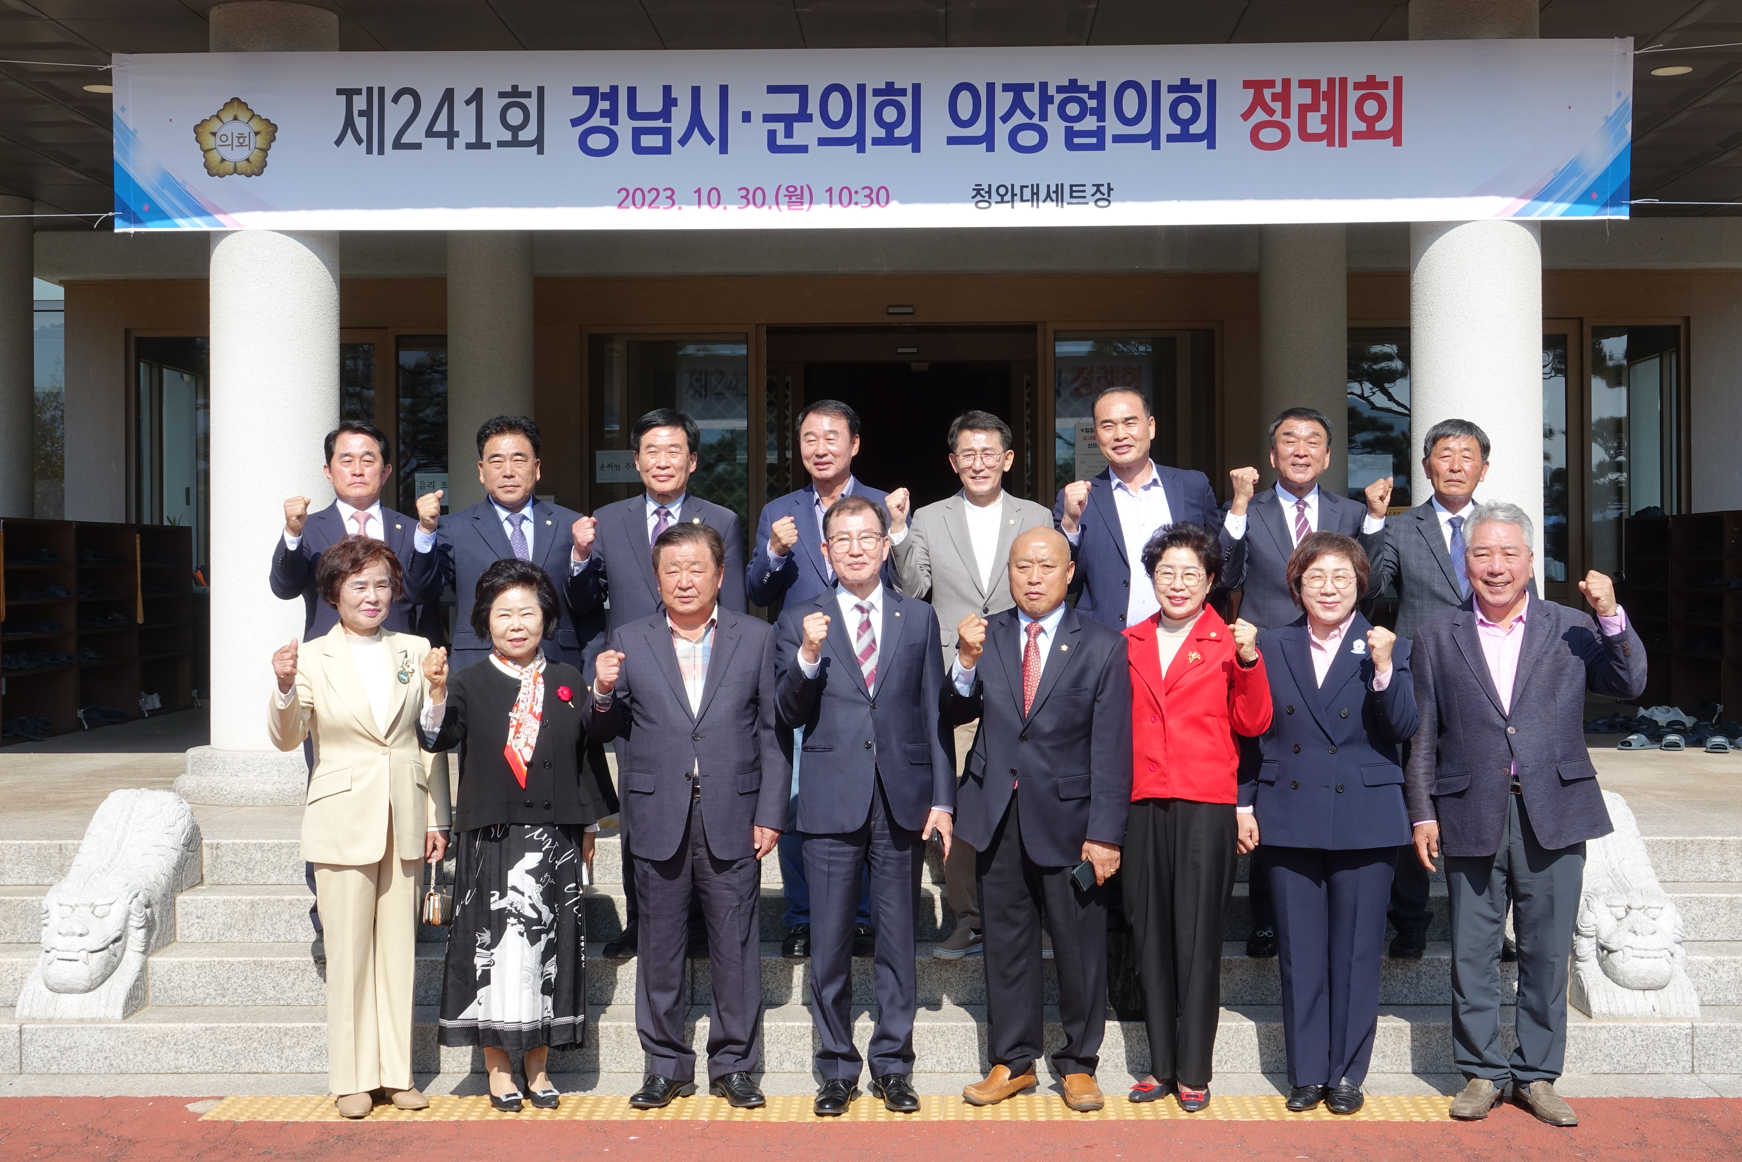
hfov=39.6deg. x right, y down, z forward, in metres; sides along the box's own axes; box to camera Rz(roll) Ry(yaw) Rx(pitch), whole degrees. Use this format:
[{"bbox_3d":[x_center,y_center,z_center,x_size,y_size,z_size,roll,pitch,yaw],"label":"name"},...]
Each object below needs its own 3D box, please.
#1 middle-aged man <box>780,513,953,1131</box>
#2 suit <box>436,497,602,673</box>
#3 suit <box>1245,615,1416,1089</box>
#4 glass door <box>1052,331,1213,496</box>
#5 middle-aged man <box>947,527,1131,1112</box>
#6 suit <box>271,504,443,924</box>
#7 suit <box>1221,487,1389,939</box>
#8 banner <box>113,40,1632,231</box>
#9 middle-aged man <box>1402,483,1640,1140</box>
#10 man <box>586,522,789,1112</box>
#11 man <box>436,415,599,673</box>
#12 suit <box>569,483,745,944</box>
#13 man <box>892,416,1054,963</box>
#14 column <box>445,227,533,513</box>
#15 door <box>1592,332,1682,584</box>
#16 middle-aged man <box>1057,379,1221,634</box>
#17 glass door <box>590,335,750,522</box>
[{"bbox_3d":[-0.019,0.622,6.830,0.503,1.728,0.430,0,0,3],"label":"middle-aged man"},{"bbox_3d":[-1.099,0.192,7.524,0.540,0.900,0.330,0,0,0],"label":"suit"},{"bbox_3d":[1.297,0.768,6.830,0.484,1.344,0.350,0,0,3],"label":"suit"},{"bbox_3d":[1.677,-0.457,15.524,1.039,2.300,0.080,0,0,1],"label":"glass door"},{"bbox_3d":[0.479,0.666,6.900,0.528,1.642,0.430,0,0,7],"label":"middle-aged man"},{"bbox_3d":[-1.625,0.435,7.630,0.541,1.378,0.360,0,0,-5],"label":"suit"},{"bbox_3d":[1.385,0.423,7.720,0.534,1.445,0.400,0,0,5],"label":"suit"},{"bbox_3d":[0.007,-1.760,9.580,6.010,0.710,0.040,-1,0,2],"label":"banner"},{"bbox_3d":[1.793,0.639,6.626,0.652,1.711,0.430,0,0,6],"label":"middle-aged man"},{"bbox_3d":[-0.524,0.660,6.900,0.578,1.654,0.430,0,0,1],"label":"man"},{"bbox_3d":[-1.140,0.326,7.650,0.564,1.706,0.410,0,0,-3],"label":"man"},{"bbox_3d":[-0.686,0.427,7.720,0.578,1.436,0.400,0,0,2],"label":"suit"},{"bbox_3d":[0.316,0.314,7.640,0.524,1.717,0.410,0,0,3],"label":"man"},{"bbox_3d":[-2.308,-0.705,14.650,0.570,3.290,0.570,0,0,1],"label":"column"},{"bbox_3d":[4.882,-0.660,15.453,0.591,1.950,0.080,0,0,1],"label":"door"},{"bbox_3d":[0.858,0.284,7.720,0.547,1.811,0.420,0,0,6],"label":"middle-aged man"},{"bbox_3d":[-1.298,-0.446,15.584,1.044,2.300,0.080,0,0,1],"label":"glass door"}]

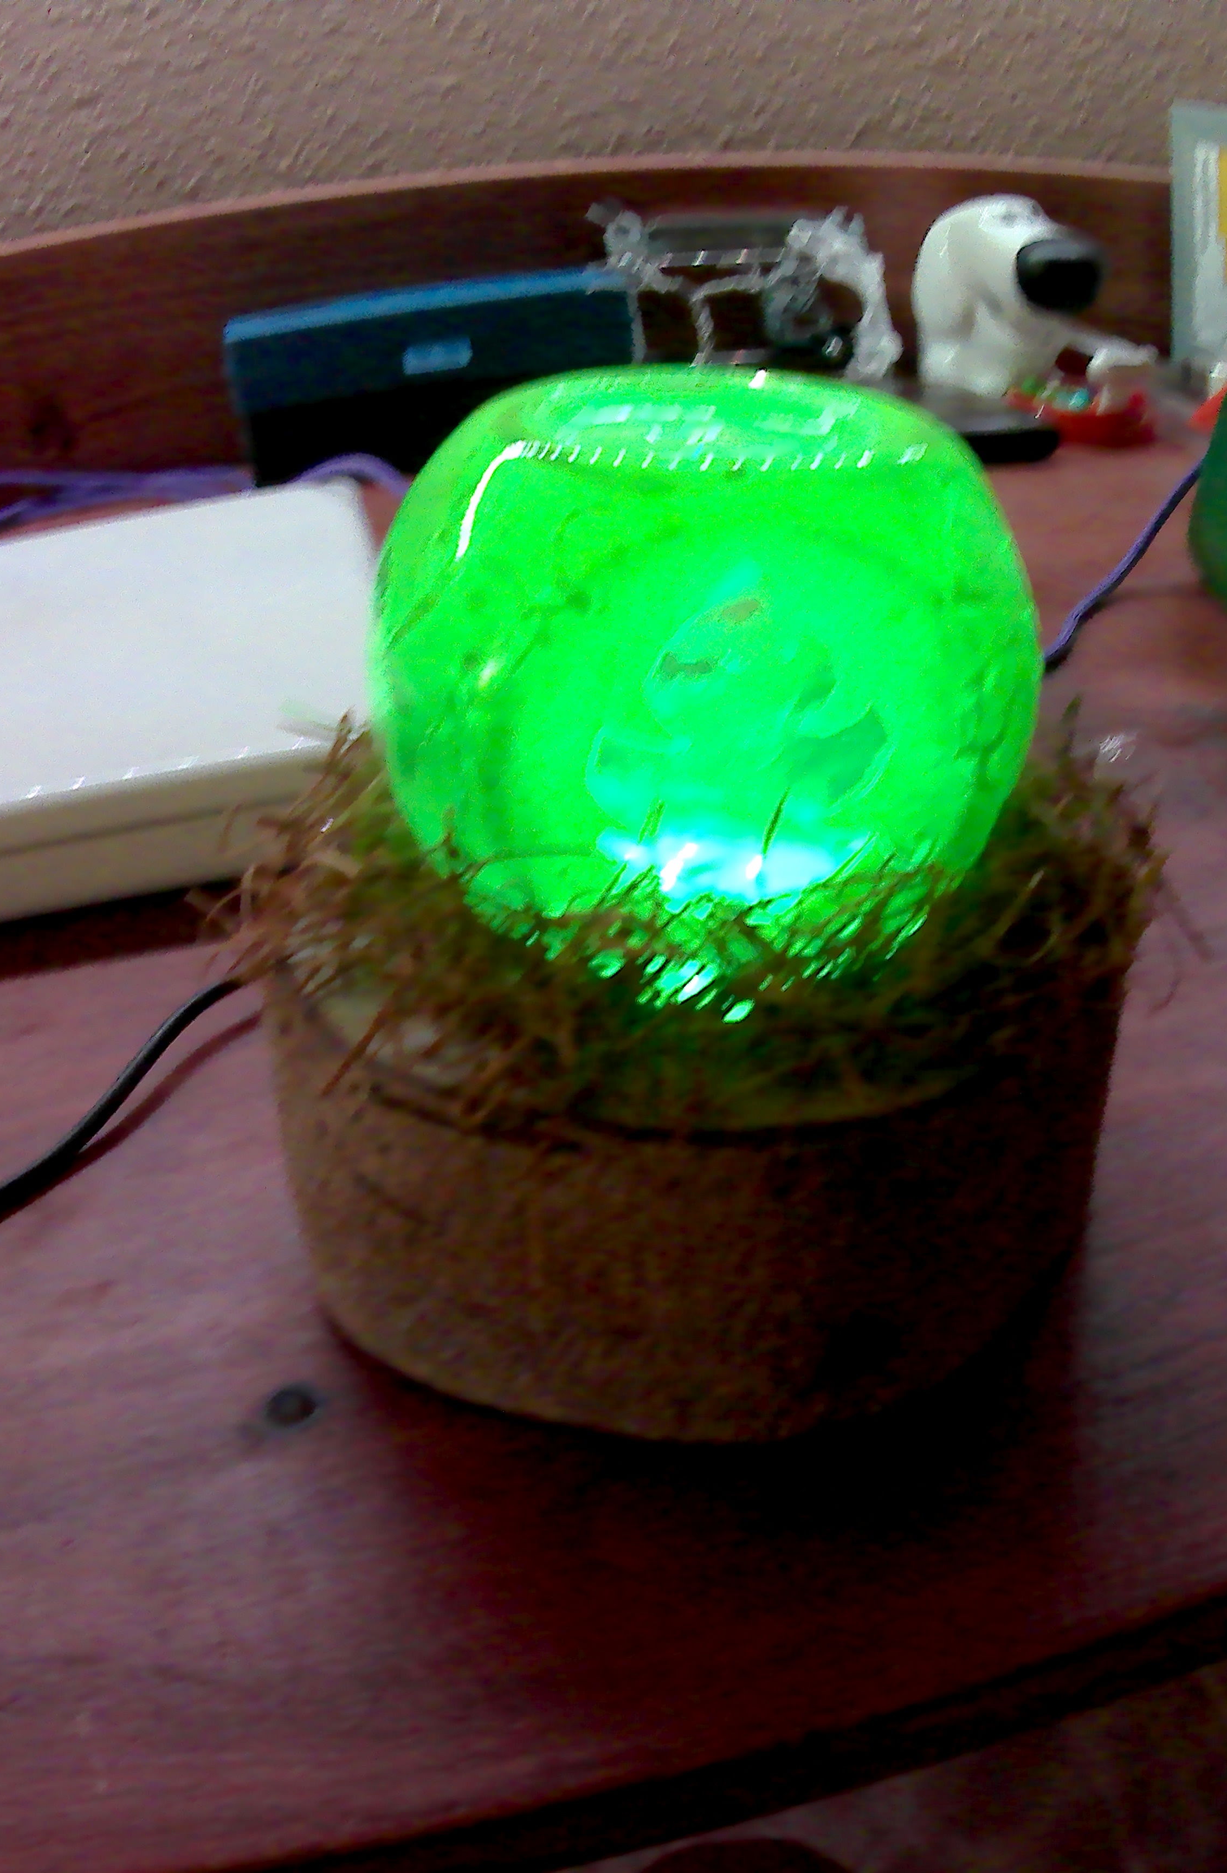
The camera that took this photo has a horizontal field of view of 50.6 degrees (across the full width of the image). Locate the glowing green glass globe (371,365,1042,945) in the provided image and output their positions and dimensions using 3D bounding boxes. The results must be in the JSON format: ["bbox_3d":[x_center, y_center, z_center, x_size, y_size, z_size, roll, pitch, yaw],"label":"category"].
[{"bbox_3d":[0.011,-0.034,0.157,0.079,0.065,0.079,-7,33,0],"label":"glowing green glass globe"}]

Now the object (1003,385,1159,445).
[{"bbox_3d":[0.168,-0.187,0.467,0.052,0.014,0.044,-7,33,0],"label":"object"}]

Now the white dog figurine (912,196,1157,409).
[{"bbox_3d":[0.164,-0.246,0.505,0.072,0.075,0.052,11,37,25],"label":"white dog figurine"}]

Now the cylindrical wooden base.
[{"bbox_3d":[0.010,0.008,0.179,0.116,0.040,0.116,-5,33,3],"label":"cylindrical wooden base"}]

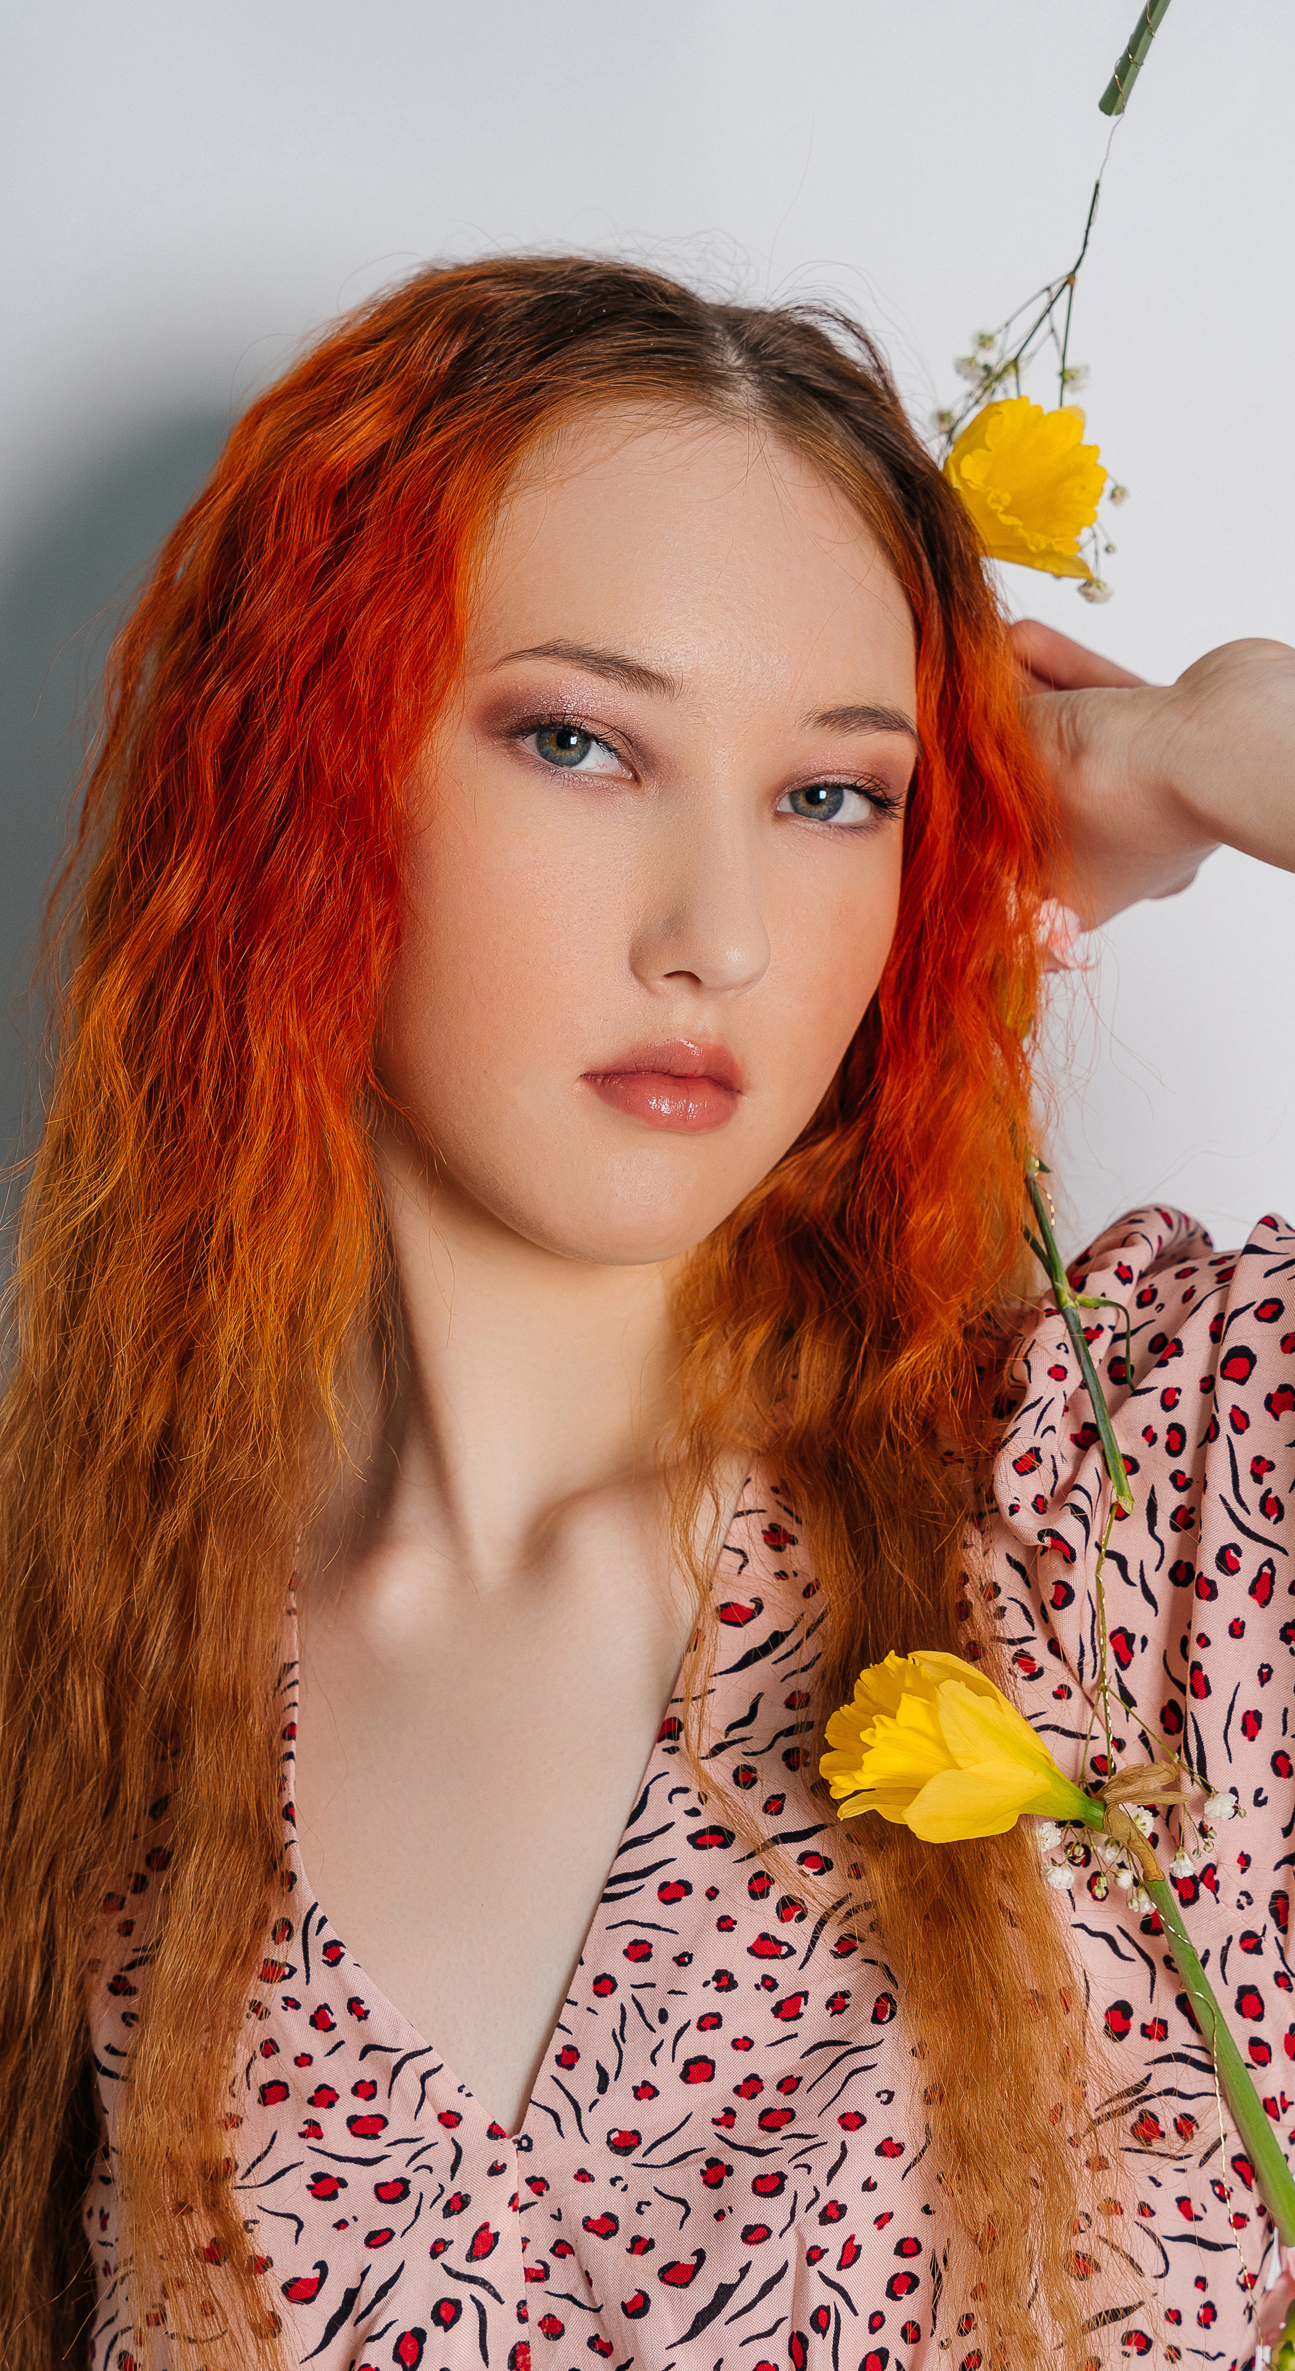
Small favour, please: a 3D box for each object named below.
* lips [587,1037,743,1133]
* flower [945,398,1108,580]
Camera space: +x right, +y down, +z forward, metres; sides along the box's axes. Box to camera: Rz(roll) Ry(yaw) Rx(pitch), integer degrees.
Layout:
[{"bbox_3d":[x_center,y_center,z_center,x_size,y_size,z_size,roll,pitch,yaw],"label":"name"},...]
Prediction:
[{"bbox_3d":[0.005,-0.022,1.000,0.041,0.020,0.017,8,0,-25],"label":"lips"},{"bbox_3d":[0.087,-0.164,1.090,0.043,0.043,0.040,-1,-22,-37],"label":"flower"}]

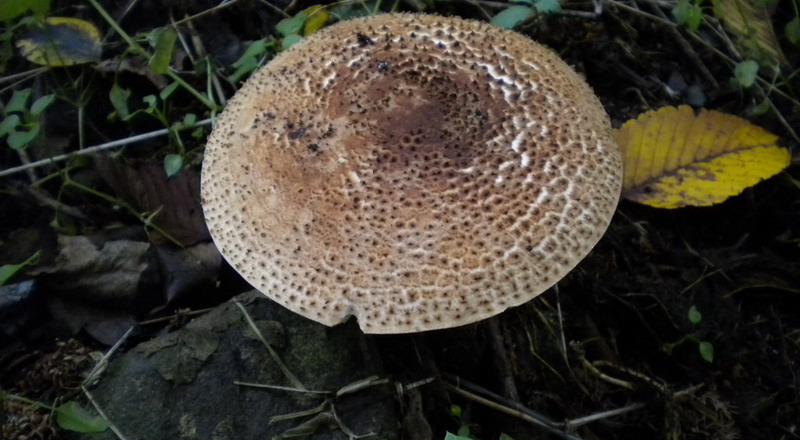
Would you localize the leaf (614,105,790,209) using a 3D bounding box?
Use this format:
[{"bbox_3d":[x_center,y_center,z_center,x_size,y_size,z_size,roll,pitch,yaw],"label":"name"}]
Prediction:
[{"bbox_3d":[0.124,-0.029,0.346,0.083,0.014,0.051,-15,61,-8],"label":"leaf"}]

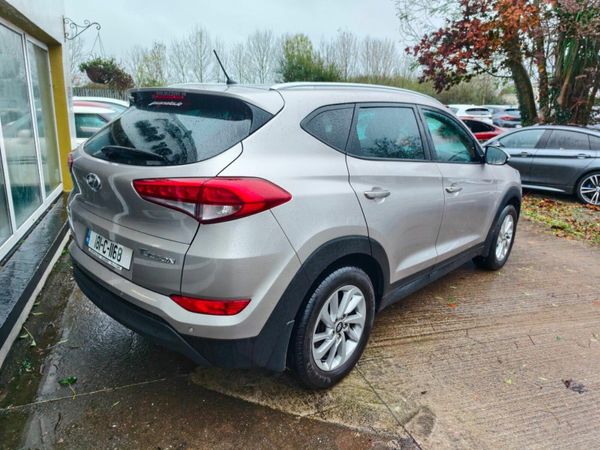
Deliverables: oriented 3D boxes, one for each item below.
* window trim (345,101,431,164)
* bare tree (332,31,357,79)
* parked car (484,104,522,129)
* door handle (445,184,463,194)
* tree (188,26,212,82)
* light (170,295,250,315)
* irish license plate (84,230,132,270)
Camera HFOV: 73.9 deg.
[{"bbox_3d":[0.509,-0.518,2.248,0.051,0.386,0.910,-15,-2,45],"label":"window trim"},{"bbox_3d":[3.286,-10.994,31.089,2.027,7.662,1.926,4,14,5],"label":"bare tree"},{"bbox_3d":[10.400,-5.400,20.300,1.820,1.550,4.300,4,15,8],"label":"parked car"},{"bbox_3d":[1.086,-0.253,2.769,0.055,0.050,0.250,15,19,41],"label":"door handle"},{"bbox_3d":[-8.604,-12.709,34.949,2.210,8.610,2.210,2,14,0],"label":"tree"},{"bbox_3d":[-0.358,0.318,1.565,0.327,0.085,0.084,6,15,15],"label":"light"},{"bbox_3d":[-0.968,0.117,2.008,0.520,0.110,0.025,15,7,41],"label":"irish license plate"}]

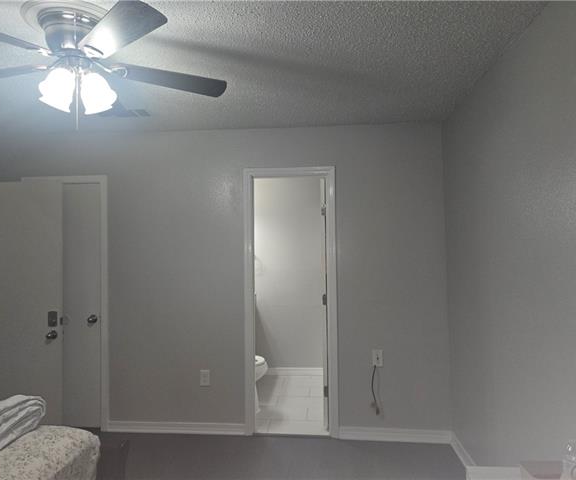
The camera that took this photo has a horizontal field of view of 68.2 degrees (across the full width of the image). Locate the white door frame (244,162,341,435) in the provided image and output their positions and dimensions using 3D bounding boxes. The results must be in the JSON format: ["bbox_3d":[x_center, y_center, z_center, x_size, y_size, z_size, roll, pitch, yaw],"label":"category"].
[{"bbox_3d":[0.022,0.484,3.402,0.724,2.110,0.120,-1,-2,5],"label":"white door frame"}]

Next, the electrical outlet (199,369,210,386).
[{"bbox_3d":[-0.660,1.101,3.399,0.076,0.121,0.014,-1,-2,5],"label":"electrical outlet"}]

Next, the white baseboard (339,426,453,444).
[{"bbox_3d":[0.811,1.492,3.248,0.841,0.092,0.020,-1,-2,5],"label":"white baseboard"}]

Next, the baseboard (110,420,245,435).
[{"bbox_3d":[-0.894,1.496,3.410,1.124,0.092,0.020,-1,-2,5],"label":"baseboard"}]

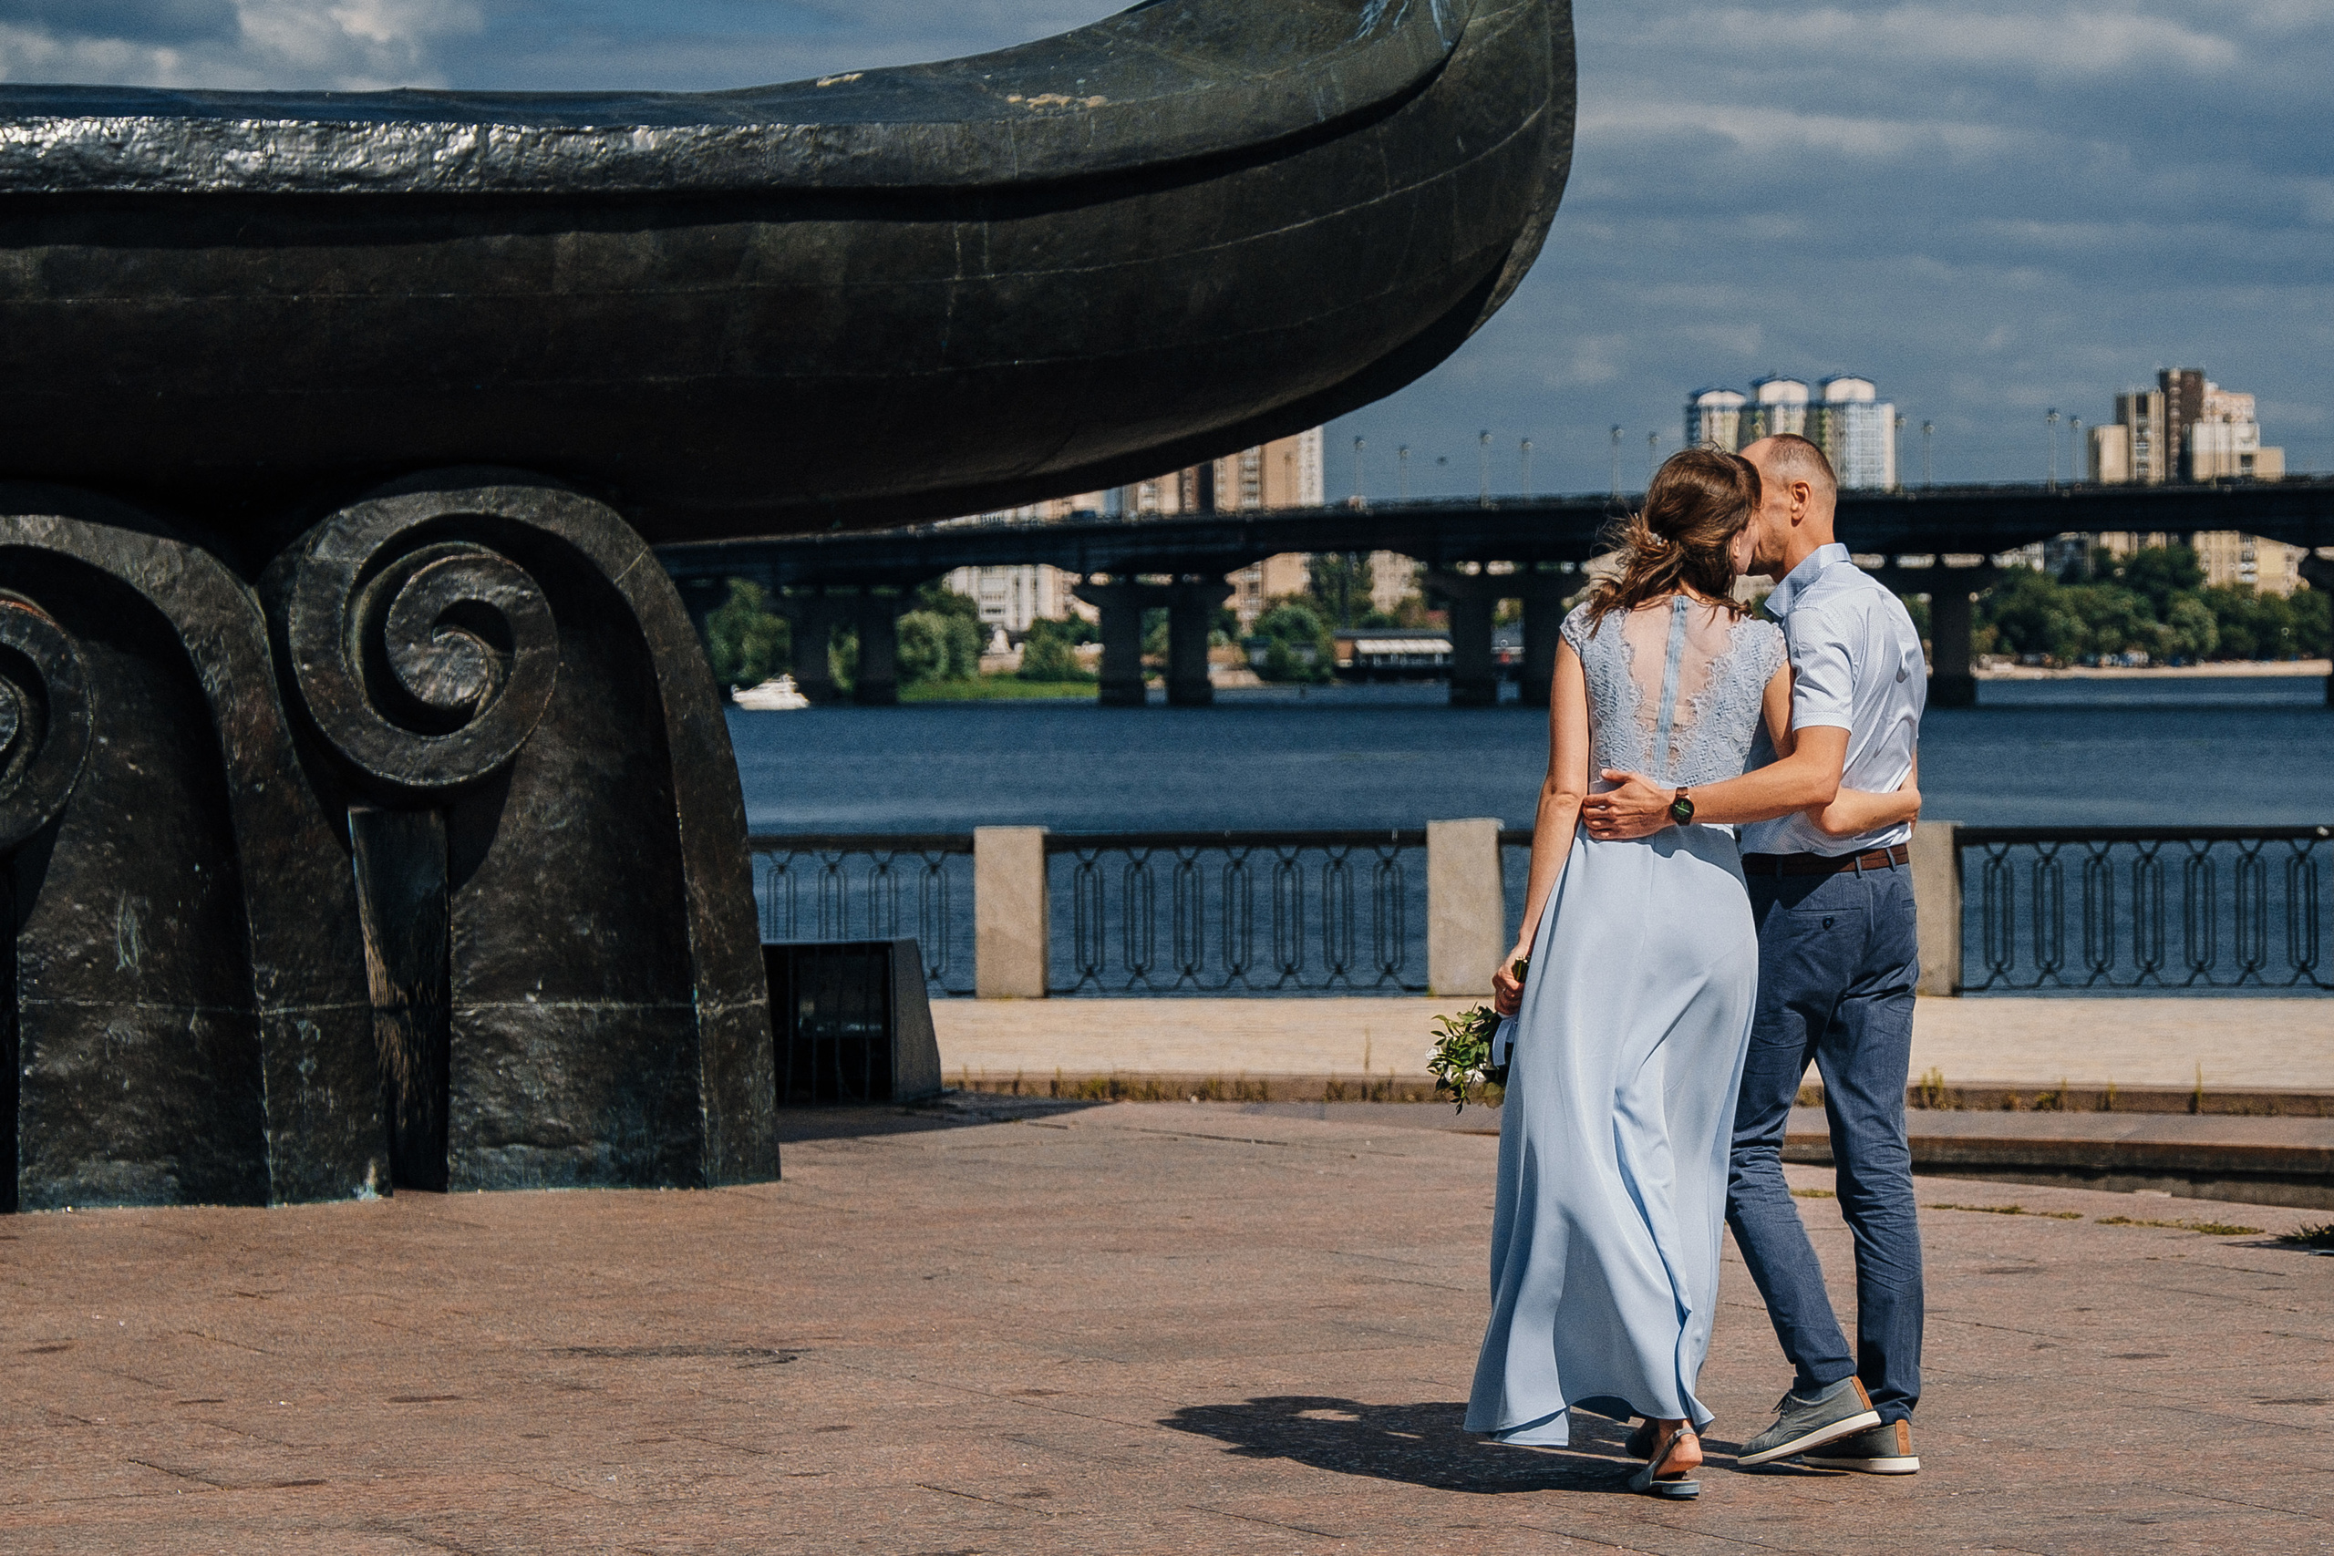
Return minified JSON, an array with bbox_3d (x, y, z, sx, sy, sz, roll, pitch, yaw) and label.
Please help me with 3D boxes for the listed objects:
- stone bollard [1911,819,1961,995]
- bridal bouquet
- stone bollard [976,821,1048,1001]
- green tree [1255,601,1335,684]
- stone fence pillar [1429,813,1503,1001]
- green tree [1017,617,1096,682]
[{"bbox_3d":[4.483,0.775,31.800,0.430,1.027,0.430,0,1,4],"label":"stone bollard"},{"bbox_3d":[0.535,0.427,8.850,0.200,0.280,0.200,21,6,0],"label":"bridal bouquet"},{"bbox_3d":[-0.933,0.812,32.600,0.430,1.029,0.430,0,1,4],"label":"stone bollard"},{"bbox_3d":[19.829,-20.938,830.000,12.660,12.930,12.660,0,1,0],"label":"green tree"},{"bbox_3d":[1.795,0.778,32.200,0.430,1.053,0.430,0,1,4],"label":"stone fence pillar"},{"bbox_3d":[-15.297,-17.540,740.000,10.530,9.020,10.530,0,1,0],"label":"green tree"}]

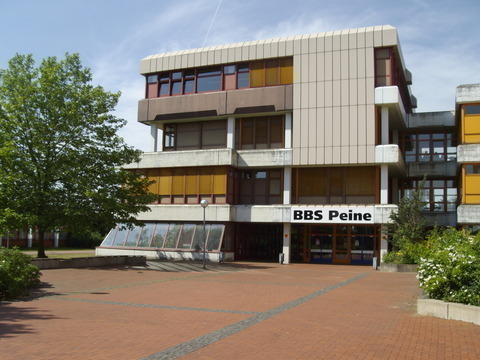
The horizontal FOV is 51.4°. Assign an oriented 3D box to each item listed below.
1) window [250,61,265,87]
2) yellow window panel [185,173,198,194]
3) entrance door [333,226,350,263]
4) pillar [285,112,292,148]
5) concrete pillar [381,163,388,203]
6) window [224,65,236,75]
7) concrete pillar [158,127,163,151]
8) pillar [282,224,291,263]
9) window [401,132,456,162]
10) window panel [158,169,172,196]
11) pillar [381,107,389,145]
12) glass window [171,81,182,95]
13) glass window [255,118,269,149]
[{"bbox_3d":[1.438,-8.451,39.873,1.178,2.197,0.120,-1,-8,22],"label":"window"},{"bbox_3d":[-3.837,0.297,39.908,1.207,1.813,0.120,-1,-8,22],"label":"yellow window panel"},{"bbox_3d":[7.738,4.904,38.006,1.365,3.016,0.150,-1,-8,22],"label":"entrance door"},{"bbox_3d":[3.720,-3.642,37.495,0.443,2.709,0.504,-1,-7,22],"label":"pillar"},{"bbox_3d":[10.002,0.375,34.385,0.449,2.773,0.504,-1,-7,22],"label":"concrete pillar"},{"bbox_3d":[-0.788,-9.307,42.313,1.113,0.884,0.100,-1,-8,22],"label":"window"},{"bbox_3d":[-6.894,-3.581,43.291,0.275,2.081,0.275,-1,-8,22],"label":"concrete pillar"},{"bbox_3d":[3.506,4.774,37.358,0.400,3.102,0.400,-1,-8,22],"label":"pillar"},{"bbox_3d":[16.483,-2.859,43.501,4.507,2.699,0.150,-1,-8,22],"label":"window"},{"bbox_3d":[-5.876,0.231,39.556,1.141,2.168,0.100,-1,-7,22],"label":"window panel"},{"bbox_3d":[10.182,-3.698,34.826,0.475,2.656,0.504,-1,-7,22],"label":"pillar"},{"bbox_3d":[-5.208,-7.614,41.476,1.112,1.184,0.100,-1,-7,22],"label":"glass window"},{"bbox_3d":[1.824,-3.834,41.468,1.281,2.590,0.120,-1,-8,22],"label":"glass window"}]

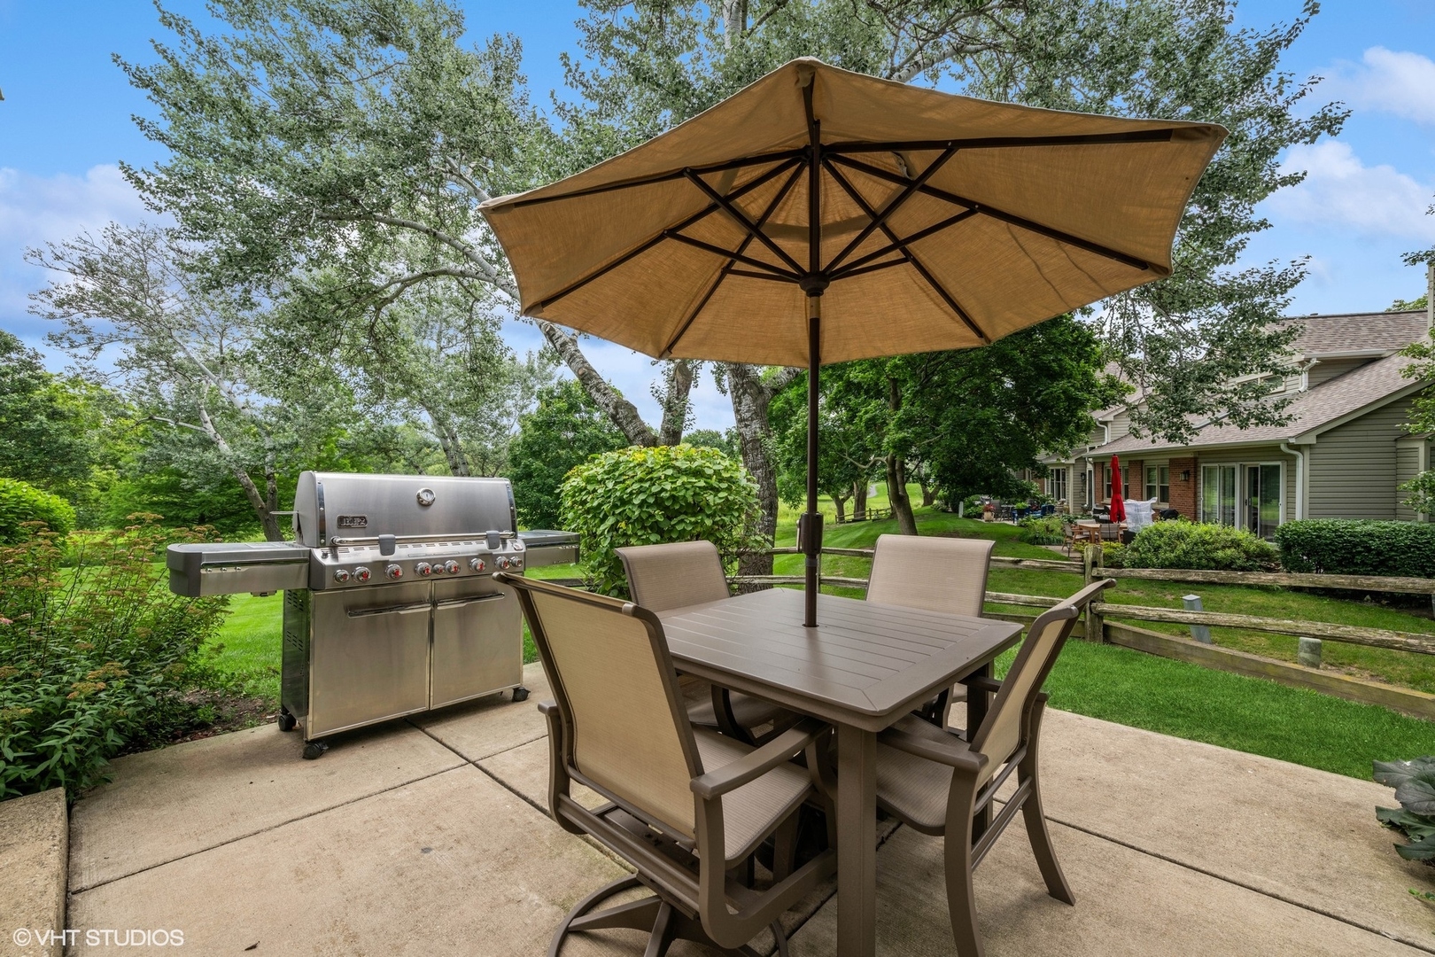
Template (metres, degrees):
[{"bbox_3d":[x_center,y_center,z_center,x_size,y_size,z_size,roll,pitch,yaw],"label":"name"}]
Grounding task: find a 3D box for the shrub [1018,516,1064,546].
[{"bbox_3d":[9.420,1.509,16.264,1.200,0.857,1.100,0,-1,0],"label":"shrub"}]

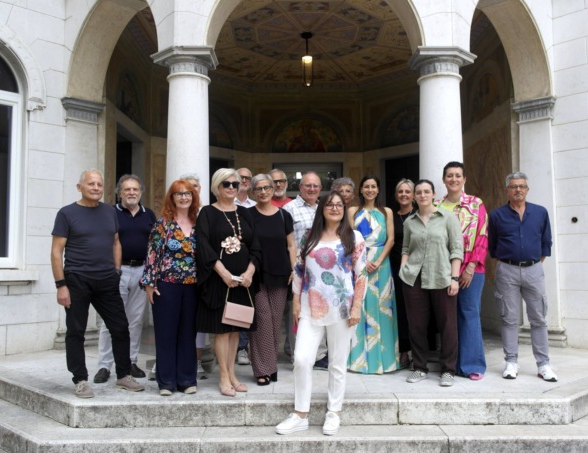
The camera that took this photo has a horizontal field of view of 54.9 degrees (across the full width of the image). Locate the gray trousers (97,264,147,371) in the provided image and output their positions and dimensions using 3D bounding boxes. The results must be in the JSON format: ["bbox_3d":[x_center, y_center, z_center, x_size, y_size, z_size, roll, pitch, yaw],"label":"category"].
[{"bbox_3d":[-1.454,0.763,4.830,0.440,0.930,0.330,1,-4,-12],"label":"gray trousers"}]

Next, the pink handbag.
[{"bbox_3d":[-0.411,0.597,4.120,0.225,0.275,0.080,10,-5,-7],"label":"pink handbag"}]

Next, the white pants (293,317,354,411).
[{"bbox_3d":[0.200,0.884,3.850,0.390,0.760,0.280,-1,-5,5],"label":"white pants"}]

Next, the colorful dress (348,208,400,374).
[{"bbox_3d":[0.701,0.557,4.930,0.460,1.440,0.350,0,-4,6],"label":"colorful dress"}]

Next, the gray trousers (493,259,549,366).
[{"bbox_3d":[1.964,0.748,4.870,0.440,0.910,0.280,-1,-5,16],"label":"gray trousers"}]

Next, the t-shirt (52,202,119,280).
[{"bbox_3d":[-1.623,0.117,4.410,0.475,0.610,0.280,2,-5,-27],"label":"t-shirt"}]

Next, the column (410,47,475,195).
[{"bbox_3d":[1.440,-0.170,5.510,0.600,3.020,0.600,0,-5,0],"label":"column"}]

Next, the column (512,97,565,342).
[{"bbox_3d":[2.921,-0.053,6.740,0.320,2.900,0.500,4,-6,-45],"label":"column"}]

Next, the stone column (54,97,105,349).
[{"bbox_3d":[-2.660,-0.060,7.020,0.250,3.030,0.540,-5,-6,45],"label":"stone column"}]

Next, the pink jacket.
[{"bbox_3d":[1.379,0.054,4.720,0.500,0.700,0.310,-1,-4,18],"label":"pink jacket"}]

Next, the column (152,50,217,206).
[{"bbox_3d":[-0.978,-0.151,5.200,0.580,2.860,0.580,0,-4,0],"label":"column"}]

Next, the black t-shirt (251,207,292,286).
[{"bbox_3d":[-0.210,0.170,4.830,0.410,0.670,0.260,0,-5,2],"label":"black t-shirt"}]

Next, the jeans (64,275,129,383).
[{"bbox_3d":[-1.471,0.741,4.240,0.480,0.910,0.360,1,-4,-18],"label":"jeans"}]

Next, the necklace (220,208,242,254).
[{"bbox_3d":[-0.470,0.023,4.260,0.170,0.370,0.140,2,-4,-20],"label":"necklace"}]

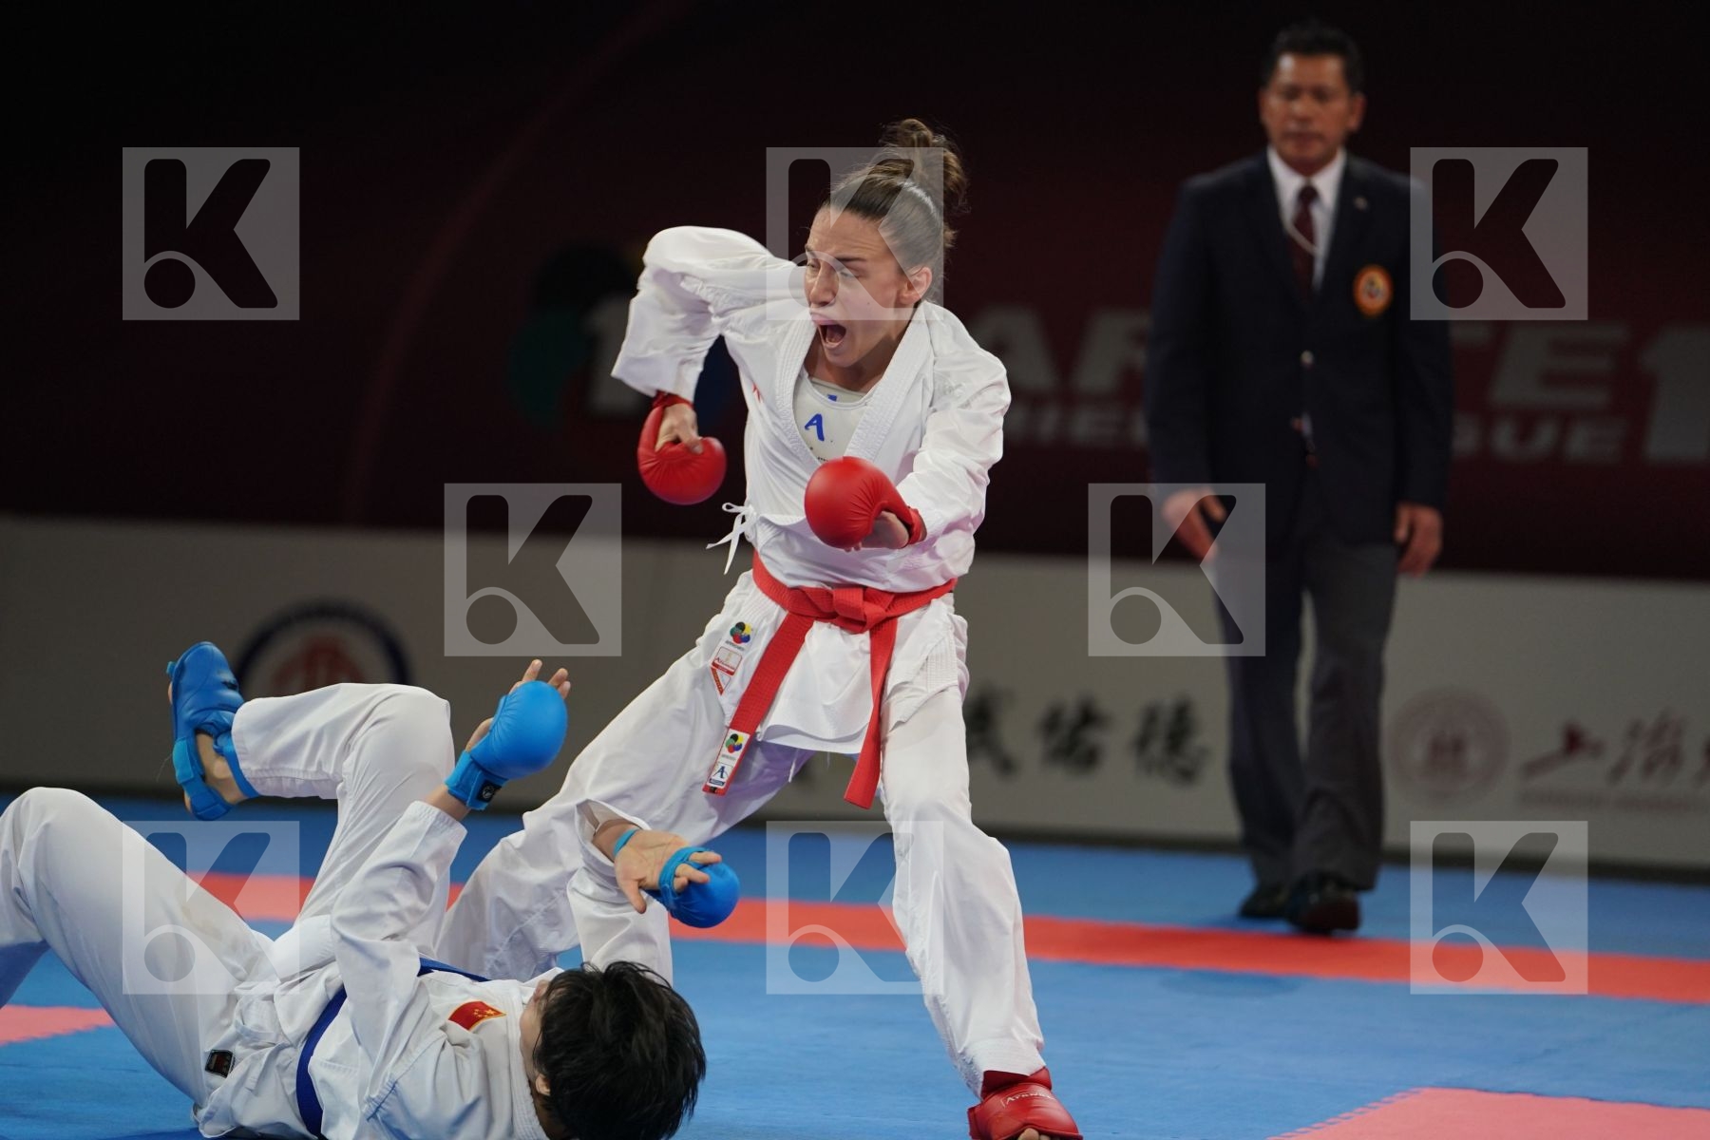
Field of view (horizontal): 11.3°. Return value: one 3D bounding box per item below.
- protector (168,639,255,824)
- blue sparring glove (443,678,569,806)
[{"bbox_3d":[-0.884,0.220,11.850,0.115,0.245,0.100,-2,0,9],"label":"protector"},{"bbox_3d":[-0.454,0.233,11.400,0.105,0.190,0.095,40,6,-24],"label":"blue sparring glove"}]

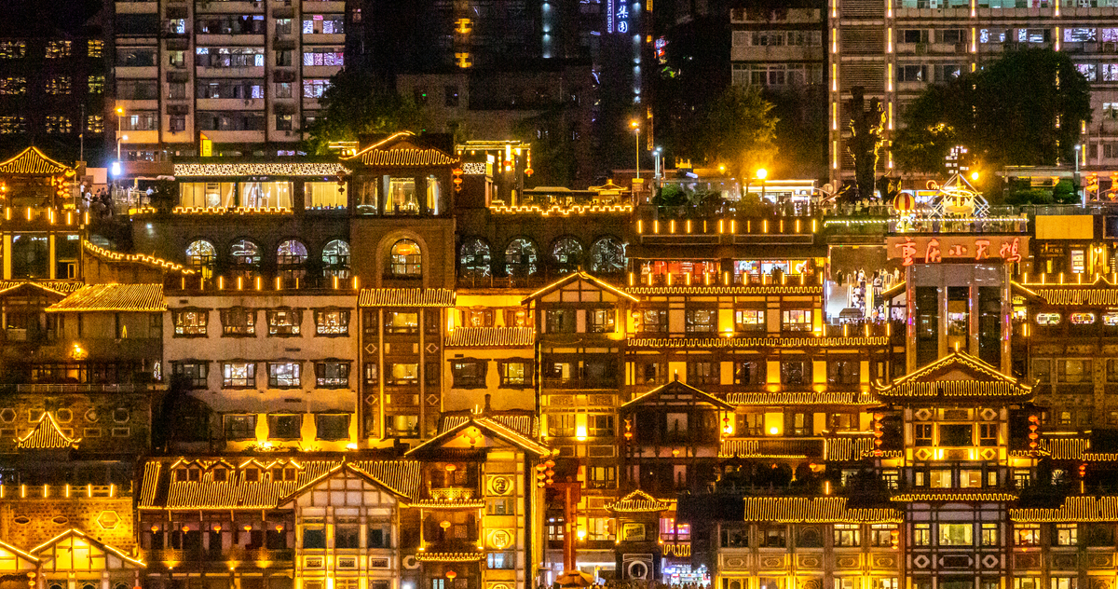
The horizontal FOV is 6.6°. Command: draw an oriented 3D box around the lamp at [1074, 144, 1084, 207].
[{"bbox_3d":[42.248,-9.653,782.300,0.833,5.148,0.600,0,-1,0],"label":"lamp"}]

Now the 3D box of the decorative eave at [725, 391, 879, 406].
[{"bbox_3d":[20.774,8.972,824.000,13.006,1.245,1.400,0,1,5],"label":"decorative eave"}]

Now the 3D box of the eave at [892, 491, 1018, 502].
[{"bbox_3d":[33.483,17.077,815.000,10.663,0.920,1.200,0,1,5],"label":"eave"}]

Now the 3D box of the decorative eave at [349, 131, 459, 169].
[{"bbox_3d":[-13.383,-12.499,830.500,9.460,3.210,5.000,0,-2,2],"label":"decorative eave"}]

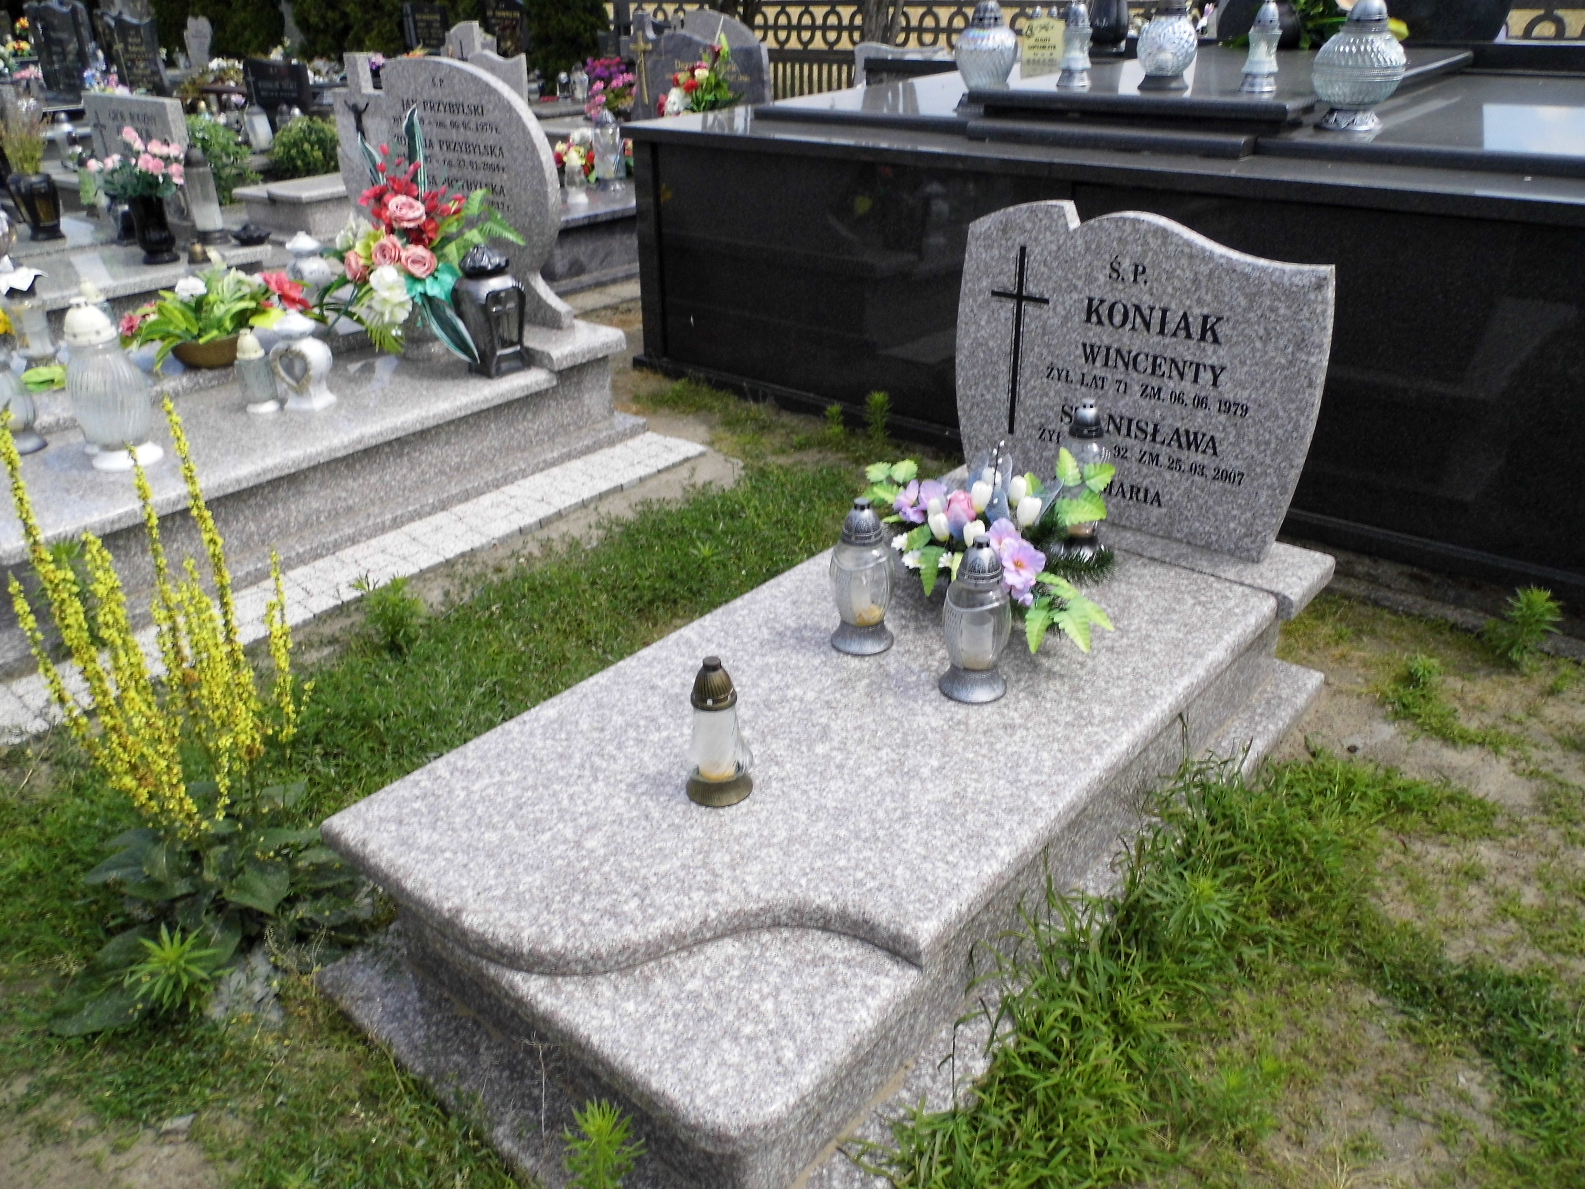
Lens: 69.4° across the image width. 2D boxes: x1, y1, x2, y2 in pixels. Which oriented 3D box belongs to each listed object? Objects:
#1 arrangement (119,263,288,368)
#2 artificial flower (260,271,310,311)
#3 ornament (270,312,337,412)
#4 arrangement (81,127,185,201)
[{"bbox_3d":[-1.951,-0.913,3.769,0.500,0.250,0.360,-13,29,-22],"label":"arrangement"},{"bbox_3d":[-1.698,-1.001,3.800,0.150,0.120,0.100,-11,28,-19],"label":"artificial flower"},{"bbox_3d":[-1.485,-0.713,3.463,0.155,0.275,0.120,7,28,16],"label":"ornament"},{"bbox_3d":[-3.182,-2.082,5.523,0.440,0.336,0.396,22,35,35],"label":"arrangement"}]

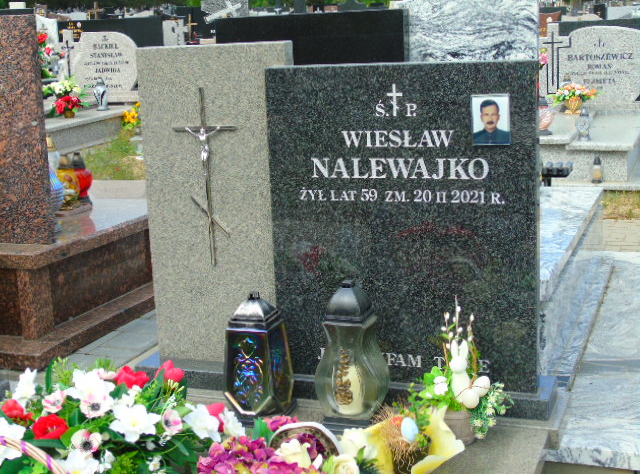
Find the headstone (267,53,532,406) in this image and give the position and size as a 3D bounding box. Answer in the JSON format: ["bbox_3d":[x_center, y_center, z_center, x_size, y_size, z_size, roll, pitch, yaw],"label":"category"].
[{"bbox_3d":[0.199,-0.023,2.423,0.658,0.777,0.048,2,11,20],"label":"headstone"}]

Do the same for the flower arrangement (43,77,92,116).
[{"bbox_3d":[-2.387,-1.313,9.400,0.400,0.350,0.330,2,12,20],"label":"flower arrangement"}]

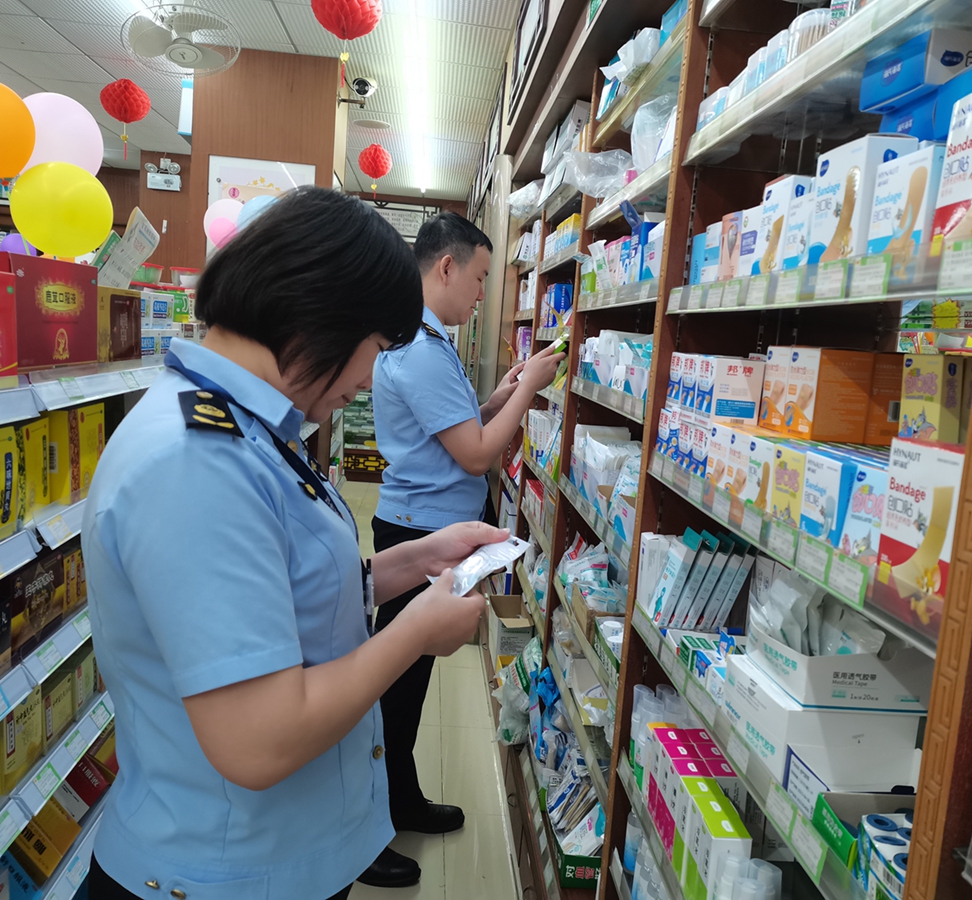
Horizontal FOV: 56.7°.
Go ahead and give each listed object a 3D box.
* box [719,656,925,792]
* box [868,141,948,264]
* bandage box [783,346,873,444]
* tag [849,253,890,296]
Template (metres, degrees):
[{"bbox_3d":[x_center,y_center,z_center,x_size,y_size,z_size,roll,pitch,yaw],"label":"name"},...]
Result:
[{"bbox_3d":[0.407,0.343,1.116,0.156,0.113,0.174,4,7,-4],"label":"box"},{"bbox_3d":[0.414,-0.213,0.850,0.056,0.119,0.100,4,7,-4],"label":"box"},{"bbox_3d":[0.437,-0.071,1.156,0.068,0.111,0.087,4,7,-4],"label":"bandage box"},{"bbox_3d":[0.370,-0.167,0.868,0.003,0.038,0.070,4,7,-4],"label":"tag"}]

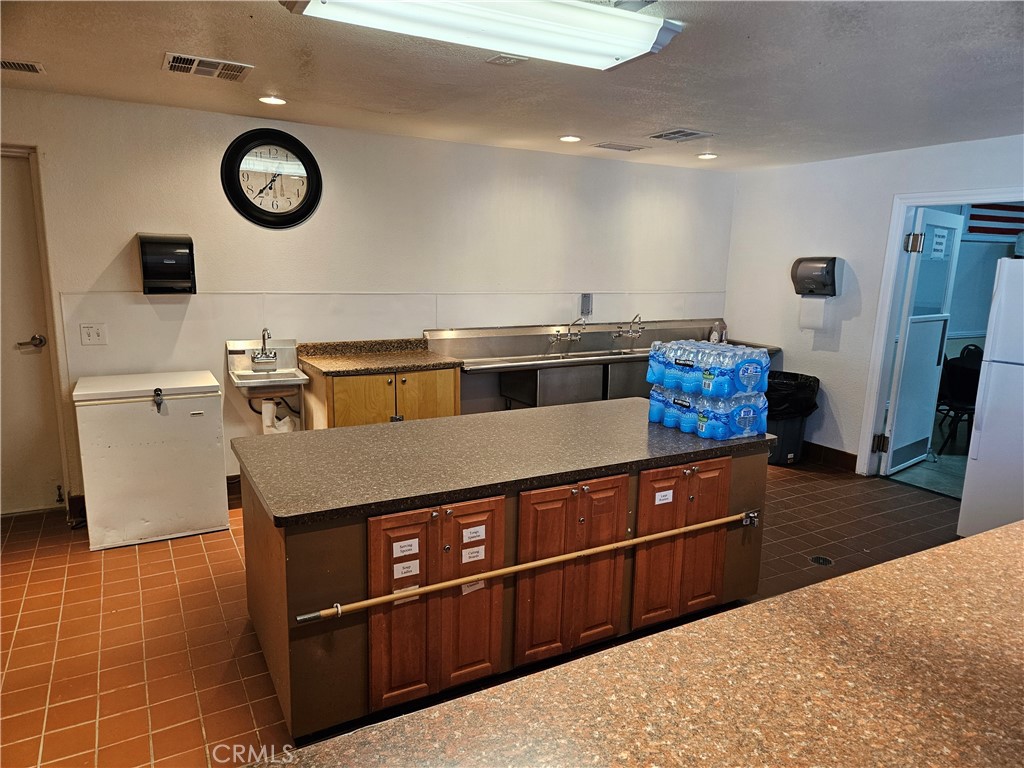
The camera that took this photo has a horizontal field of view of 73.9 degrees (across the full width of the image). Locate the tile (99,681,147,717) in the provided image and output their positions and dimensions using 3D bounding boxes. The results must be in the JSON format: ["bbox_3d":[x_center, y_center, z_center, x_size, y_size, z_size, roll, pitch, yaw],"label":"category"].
[{"bbox_3d":[-1.424,1.166,2.497,0.152,0.012,0.152,-5,13,-29],"label":"tile"}]

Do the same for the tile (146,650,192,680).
[{"bbox_3d":[-1.353,1.115,2.685,0.150,0.012,0.150,-5,13,-29],"label":"tile"}]

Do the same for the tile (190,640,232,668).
[{"bbox_3d":[-1.216,1.103,2.764,0.150,0.012,0.150,-5,13,-29],"label":"tile"}]

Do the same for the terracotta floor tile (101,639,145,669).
[{"bbox_3d":[-1.611,1.127,2.815,0.152,0.012,0.152,-5,13,-29],"label":"terracotta floor tile"}]

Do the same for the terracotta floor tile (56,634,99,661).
[{"bbox_3d":[-1.832,1.111,2.874,0.152,0.012,0.152,-5,13,-29],"label":"terracotta floor tile"}]

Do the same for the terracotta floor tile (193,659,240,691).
[{"bbox_3d":[-1.139,1.131,2.632,0.150,0.012,0.150,-5,13,-29],"label":"terracotta floor tile"}]

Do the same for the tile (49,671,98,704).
[{"bbox_3d":[-1.641,1.150,2.554,0.152,0.012,0.152,-5,13,-29],"label":"tile"}]

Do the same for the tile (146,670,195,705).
[{"bbox_3d":[-1.276,1.142,2.553,0.150,0.012,0.150,-5,13,-29],"label":"tile"}]

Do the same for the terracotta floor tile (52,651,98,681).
[{"bbox_3d":[-1.704,1.109,2.662,0.150,0.012,0.150,-5,13,-29],"label":"terracotta floor tile"}]

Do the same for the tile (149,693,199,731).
[{"bbox_3d":[-1.199,1.170,2.422,0.150,0.012,0.150,-5,13,-29],"label":"tile"}]

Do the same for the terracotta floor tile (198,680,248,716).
[{"bbox_3d":[-1.071,1.172,2.518,0.152,0.012,0.152,-5,13,-29],"label":"terracotta floor tile"}]

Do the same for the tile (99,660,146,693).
[{"bbox_3d":[-1.531,1.155,2.678,0.152,0.012,0.152,-5,13,-29],"label":"tile"}]

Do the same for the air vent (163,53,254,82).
[{"bbox_3d":[-1.322,-1.370,2.957,0.348,0.020,0.315,-5,13,-29],"label":"air vent"}]

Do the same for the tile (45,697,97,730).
[{"bbox_3d":[-1.562,1.177,2.420,0.152,0.012,0.152,-5,13,-29],"label":"tile"}]

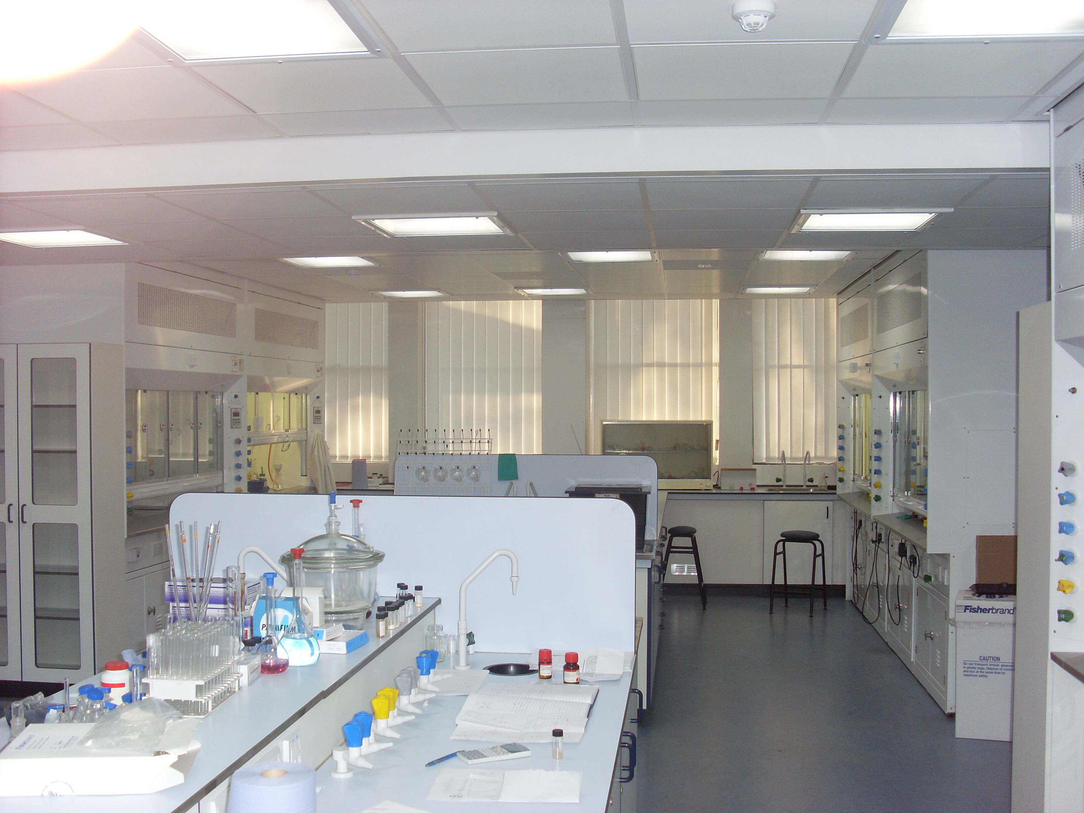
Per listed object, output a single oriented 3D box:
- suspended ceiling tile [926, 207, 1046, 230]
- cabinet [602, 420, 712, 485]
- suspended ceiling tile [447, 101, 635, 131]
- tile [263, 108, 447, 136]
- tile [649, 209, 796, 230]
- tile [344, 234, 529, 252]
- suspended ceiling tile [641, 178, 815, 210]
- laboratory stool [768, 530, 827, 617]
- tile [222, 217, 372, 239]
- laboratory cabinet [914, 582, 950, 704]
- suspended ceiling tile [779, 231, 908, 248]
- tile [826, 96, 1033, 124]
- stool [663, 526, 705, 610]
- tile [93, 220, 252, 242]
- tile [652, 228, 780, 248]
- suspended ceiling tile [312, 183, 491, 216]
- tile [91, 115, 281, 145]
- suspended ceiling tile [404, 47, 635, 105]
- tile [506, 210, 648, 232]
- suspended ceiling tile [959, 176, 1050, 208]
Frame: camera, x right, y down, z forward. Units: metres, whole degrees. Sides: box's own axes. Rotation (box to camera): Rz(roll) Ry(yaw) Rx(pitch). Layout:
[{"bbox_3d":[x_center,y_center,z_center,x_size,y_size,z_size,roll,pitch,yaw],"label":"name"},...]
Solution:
[{"bbox_3d":[2.014,-0.813,5.095,0.600,0.020,0.602,0,0,7],"label":"suspended ceiling tile"},{"bbox_3d":[1.060,0.442,10.951,1.010,0.630,0.330,0,0,7],"label":"cabinet"},{"bbox_3d":[-0.001,-0.980,3.983,0.600,0.020,0.330,0,0,7],"label":"suspended ceiling tile"},{"bbox_3d":[-0.625,-0.979,4.059,0.600,0.020,0.330,0,0,7],"label":"tile"},{"bbox_3d":[0.790,-0.827,5.226,0.600,0.020,0.602,0,0,7],"label":"tile"},{"bbox_3d":[-0.384,-0.804,5.845,0.600,0.025,0.600,0,0,7],"label":"tile"},{"bbox_3d":[0.719,-0.826,4.629,0.600,0.020,0.602,0,0,7],"label":"suspended ceiling tile"},{"bbox_3d":[1.970,1.274,9.105,0.360,0.606,0.340,0,0,28],"label":"laboratory stool"},{"bbox_3d":[-1.062,-0.799,5.330,0.600,0.025,0.600,0,0,7],"label":"tile"},{"bbox_3d":[2.455,1.308,6.776,0.500,0.550,0.900,0,0,7],"label":"laboratory cabinet"},{"bbox_3d":[1.442,-0.795,5.628,0.600,0.025,0.600,0,0,7],"label":"suspended ceiling tile"},{"bbox_3d":[1.165,-0.910,3.616,0.595,0.020,0.321,0,0,7],"label":"tile"},{"bbox_3d":[1.142,1.316,9.670,0.370,0.610,0.330,0,0,9],"label":"stool"},{"bbox_3d":[-1.607,-0.781,5.250,0.595,0.020,0.595,0,0,7],"label":"tile"},{"bbox_3d":[0.817,-0.791,5.566,0.595,0.020,0.595,0,0,7],"label":"tile"},{"bbox_3d":[-0.525,-0.800,4.649,0.600,0.025,0.600,0,0,7],"label":"suspended ceiling tile"},{"bbox_3d":[-1.168,-0.913,3.896,0.595,0.020,0.321,0,0,7],"label":"tile"},{"bbox_3d":[-0.055,-0.978,3.521,0.600,0.020,0.602,0,0,7],"label":"suspended ceiling tile"},{"bbox_3d":[0.155,-0.791,5.040,0.595,0.020,0.595,0,0,7],"label":"tile"},{"bbox_3d":[1.938,-0.810,4.502,0.600,0.020,0.602,0,0,7],"label":"suspended ceiling tile"}]

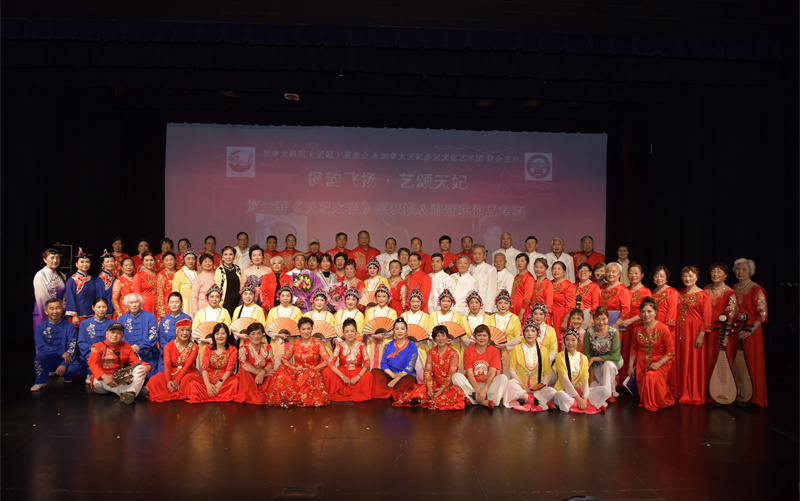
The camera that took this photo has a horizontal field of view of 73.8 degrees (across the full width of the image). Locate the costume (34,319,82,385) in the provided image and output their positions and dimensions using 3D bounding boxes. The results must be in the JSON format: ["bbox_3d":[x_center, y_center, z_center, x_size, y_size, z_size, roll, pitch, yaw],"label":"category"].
[{"bbox_3d":[-4.106,1.216,6.420,0.500,0.750,0.520,1,0,-17],"label":"costume"}]

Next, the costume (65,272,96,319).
[{"bbox_3d":[-4.194,0.591,7.000,0.400,0.610,0.260,1,0,-17],"label":"costume"}]

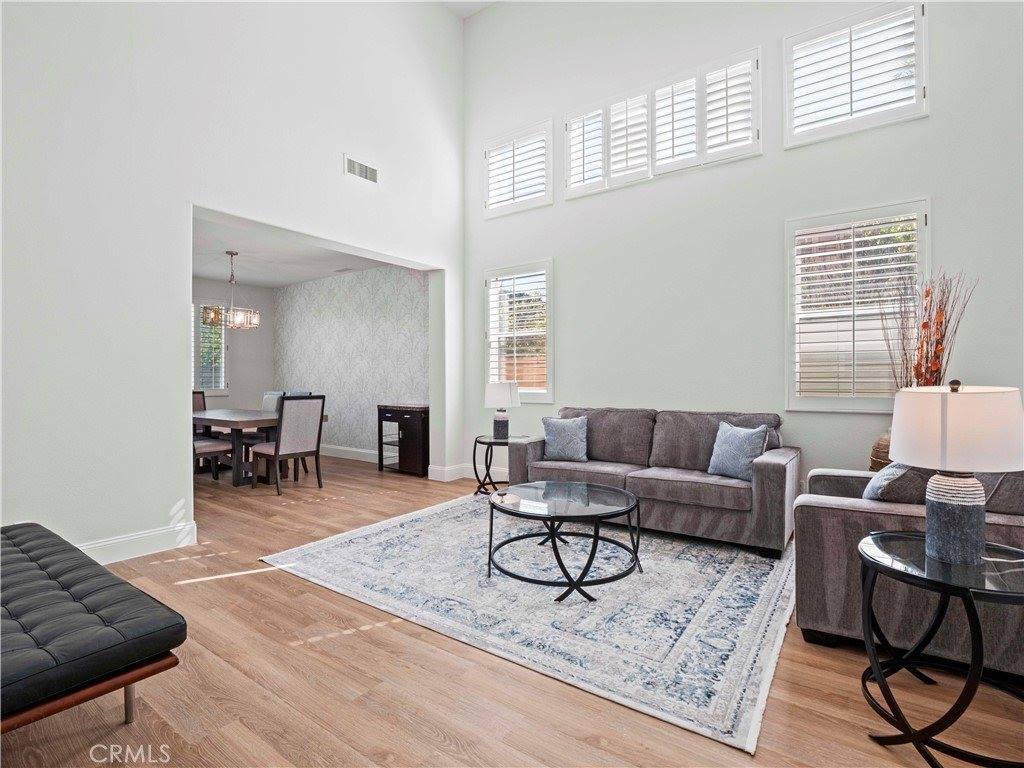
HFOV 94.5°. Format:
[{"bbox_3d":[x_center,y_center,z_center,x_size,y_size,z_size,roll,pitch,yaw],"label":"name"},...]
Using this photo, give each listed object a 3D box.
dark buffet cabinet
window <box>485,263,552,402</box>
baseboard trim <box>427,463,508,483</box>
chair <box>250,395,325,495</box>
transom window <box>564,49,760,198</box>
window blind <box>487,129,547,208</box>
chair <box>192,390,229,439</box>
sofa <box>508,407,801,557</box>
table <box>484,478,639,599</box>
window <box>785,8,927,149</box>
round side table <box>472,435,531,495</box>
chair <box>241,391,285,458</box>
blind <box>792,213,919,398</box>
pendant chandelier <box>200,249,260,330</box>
[{"bbox_3d":[-1.367,0.730,6.251,0.817,0.863,0.381,0,1,34],"label":"dark buffet cabinet"},{"bbox_3d":[0.069,-0.565,5.396,0.929,1.569,0.080,0,1,34],"label":"window"},{"bbox_3d":[-0.510,1.064,5.560,0.984,0.178,0.324,0,1,35],"label":"baseboard trim"},{"bbox_3d":[-2.530,0.655,5.346,0.653,1.032,0.508,0,1,37],"label":"chair"},{"bbox_3d":[1.317,-2.357,4.444,1.832,0.906,0.090,0,1,35],"label":"transom window"},{"bbox_3d":[0.051,-2.367,5.330,0.828,0.696,0.060,0,1,35],"label":"window blind"},{"bbox_3d":[-4.676,0.647,6.979,0.653,1.032,0.508,0,1,34],"label":"chair"},{"bbox_3d":[1.124,0.700,4.073,2.242,0.930,0.870,0,1,35],"label":"sofa"},{"bbox_3d":[0.332,0.954,3.042,0.939,0.460,0.939,0,0,0],"label":"table"},{"bbox_3d":[2.567,-2.334,3.574,0.877,0.902,0.090,0,1,35],"label":"window"},{"bbox_3d":[-0.085,0.872,4.953,0.581,0.593,0.581,0,1,34],"label":"round side table"},{"bbox_3d":[-3.564,0.648,6.475,0.508,1.032,0.653,0,1,34],"label":"chair"},{"bbox_3d":[2.575,-0.553,3.591,0.768,1.344,0.060,0,1,35],"label":"blind"},{"bbox_3d":[-3.435,-1.140,5.813,0.684,0.948,0.684,0,1,35],"label":"pendant chandelier"}]

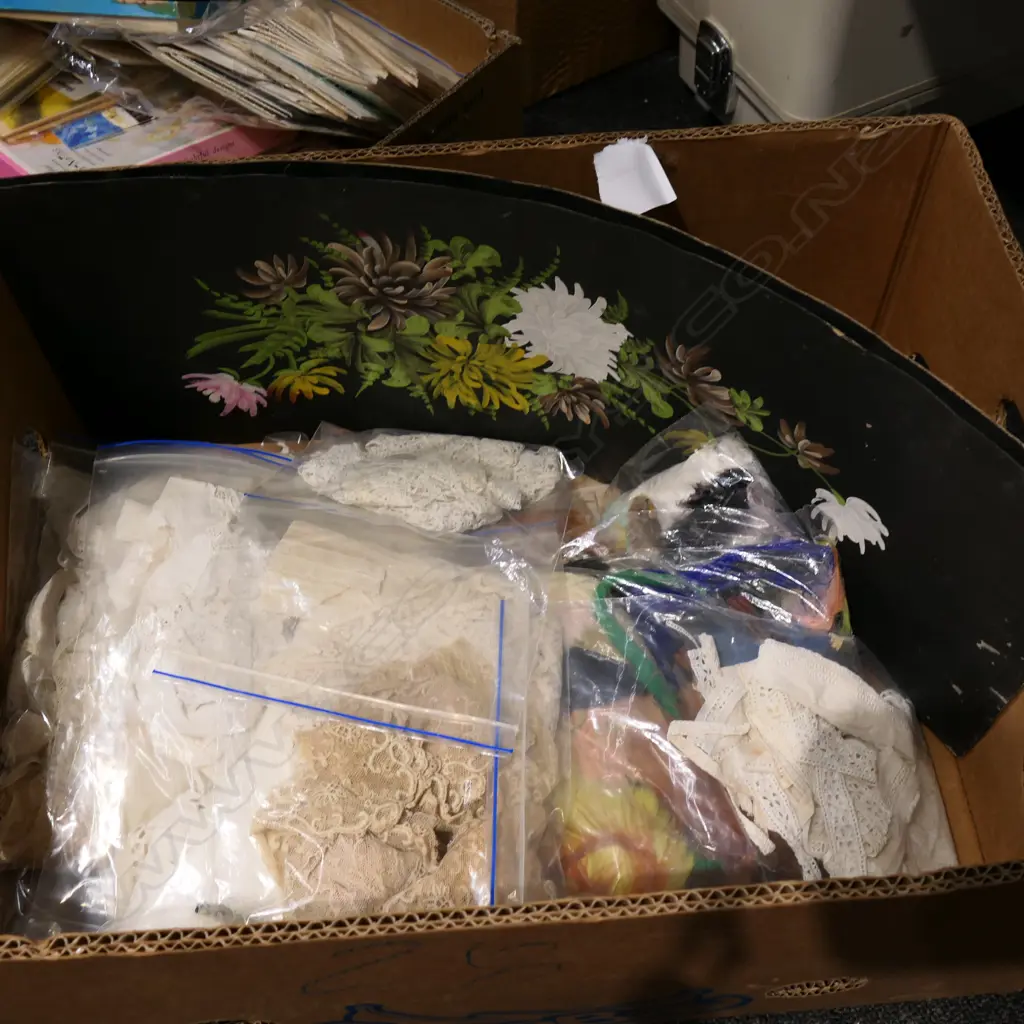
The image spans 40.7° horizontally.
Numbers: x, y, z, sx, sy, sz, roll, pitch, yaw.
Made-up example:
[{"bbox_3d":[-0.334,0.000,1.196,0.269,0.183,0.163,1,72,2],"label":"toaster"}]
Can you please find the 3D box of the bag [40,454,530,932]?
[{"bbox_3d":[-0.104,0.095,0.656,0.205,0.075,0.240,-3,56,1],"label":"bag"}]

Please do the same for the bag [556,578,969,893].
[{"bbox_3d":[0.110,0.130,0.675,0.190,0.085,0.185,-4,55,-1],"label":"bag"}]

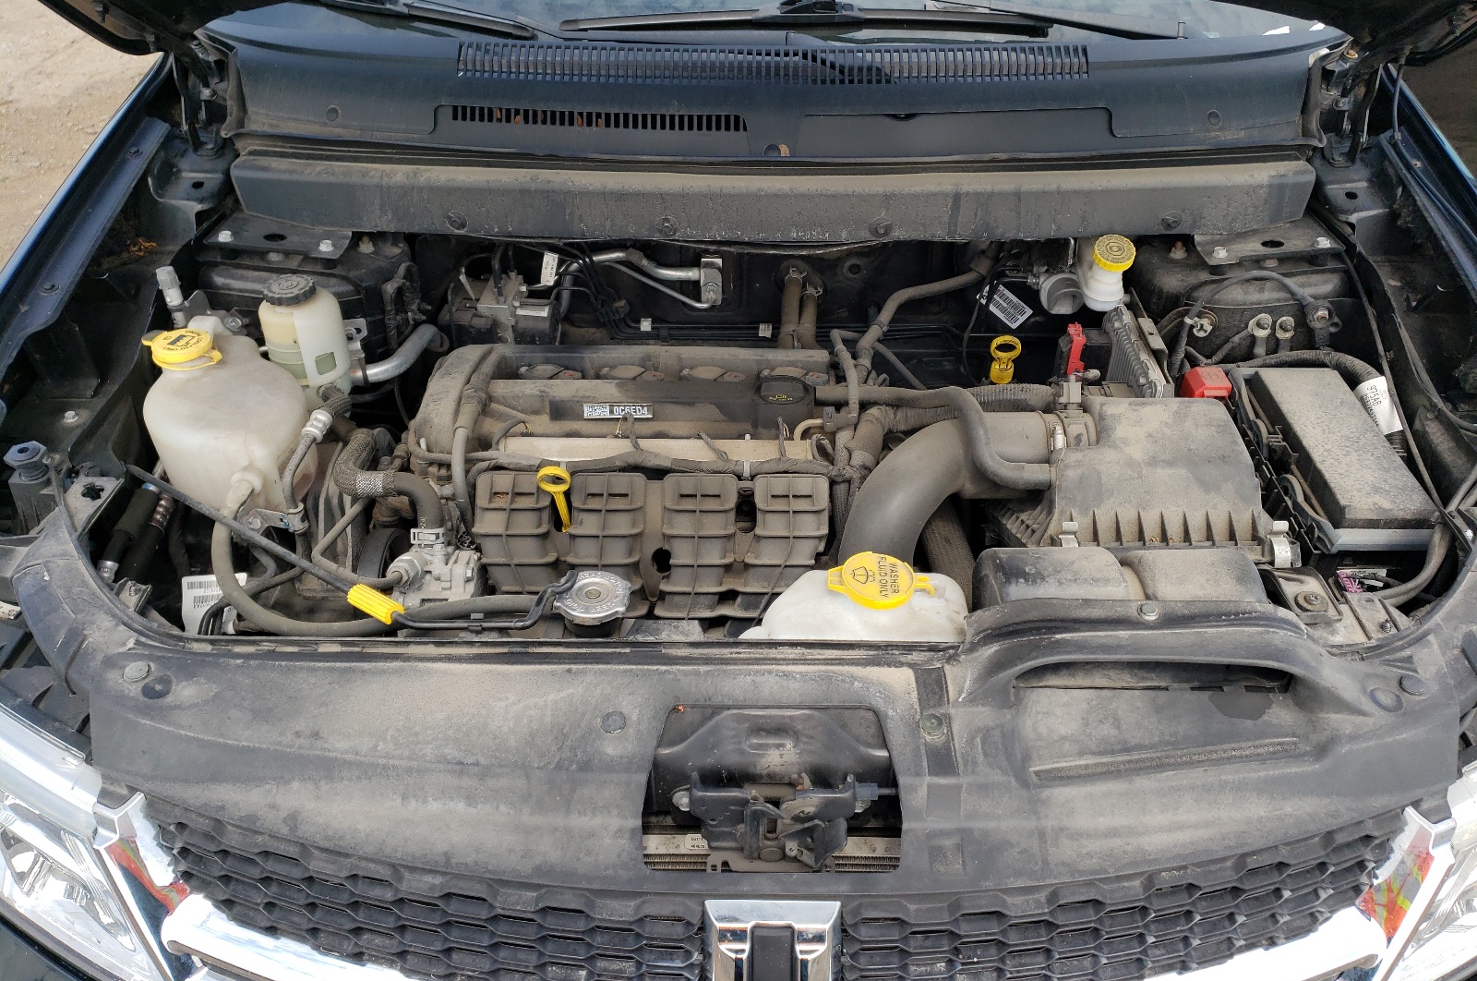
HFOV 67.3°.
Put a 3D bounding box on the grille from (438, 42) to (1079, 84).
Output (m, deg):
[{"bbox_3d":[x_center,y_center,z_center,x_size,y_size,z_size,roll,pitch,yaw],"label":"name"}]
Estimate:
[{"bbox_3d":[0.044,-0.548,1.432,0.813,0.026,0.074,1,52,1],"label":"grille"}]

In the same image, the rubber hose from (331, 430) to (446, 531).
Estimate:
[{"bbox_3d":[-0.369,-0.019,1.171,0.106,0.071,0.089,1,38,1],"label":"rubber hose"}]

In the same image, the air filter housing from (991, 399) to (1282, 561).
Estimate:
[{"bbox_3d":[0.398,0.029,1.124,0.241,0.153,0.212,1,38,1],"label":"air filter housing"}]

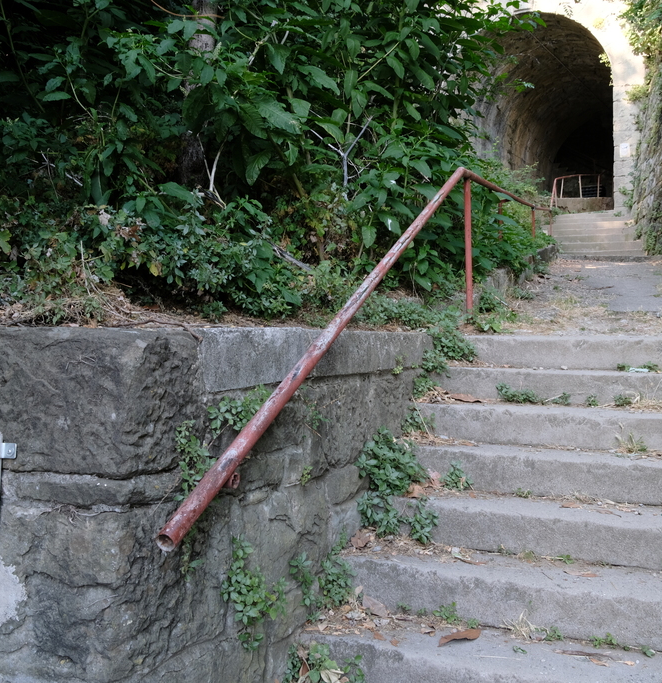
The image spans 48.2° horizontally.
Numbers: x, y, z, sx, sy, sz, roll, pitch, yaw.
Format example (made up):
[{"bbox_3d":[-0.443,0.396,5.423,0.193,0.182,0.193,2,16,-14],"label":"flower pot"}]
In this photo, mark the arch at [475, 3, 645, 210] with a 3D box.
[{"bbox_3d":[4.330,-4.397,14.200,3.250,3.700,0.900,0,-2,22],"label":"arch"}]

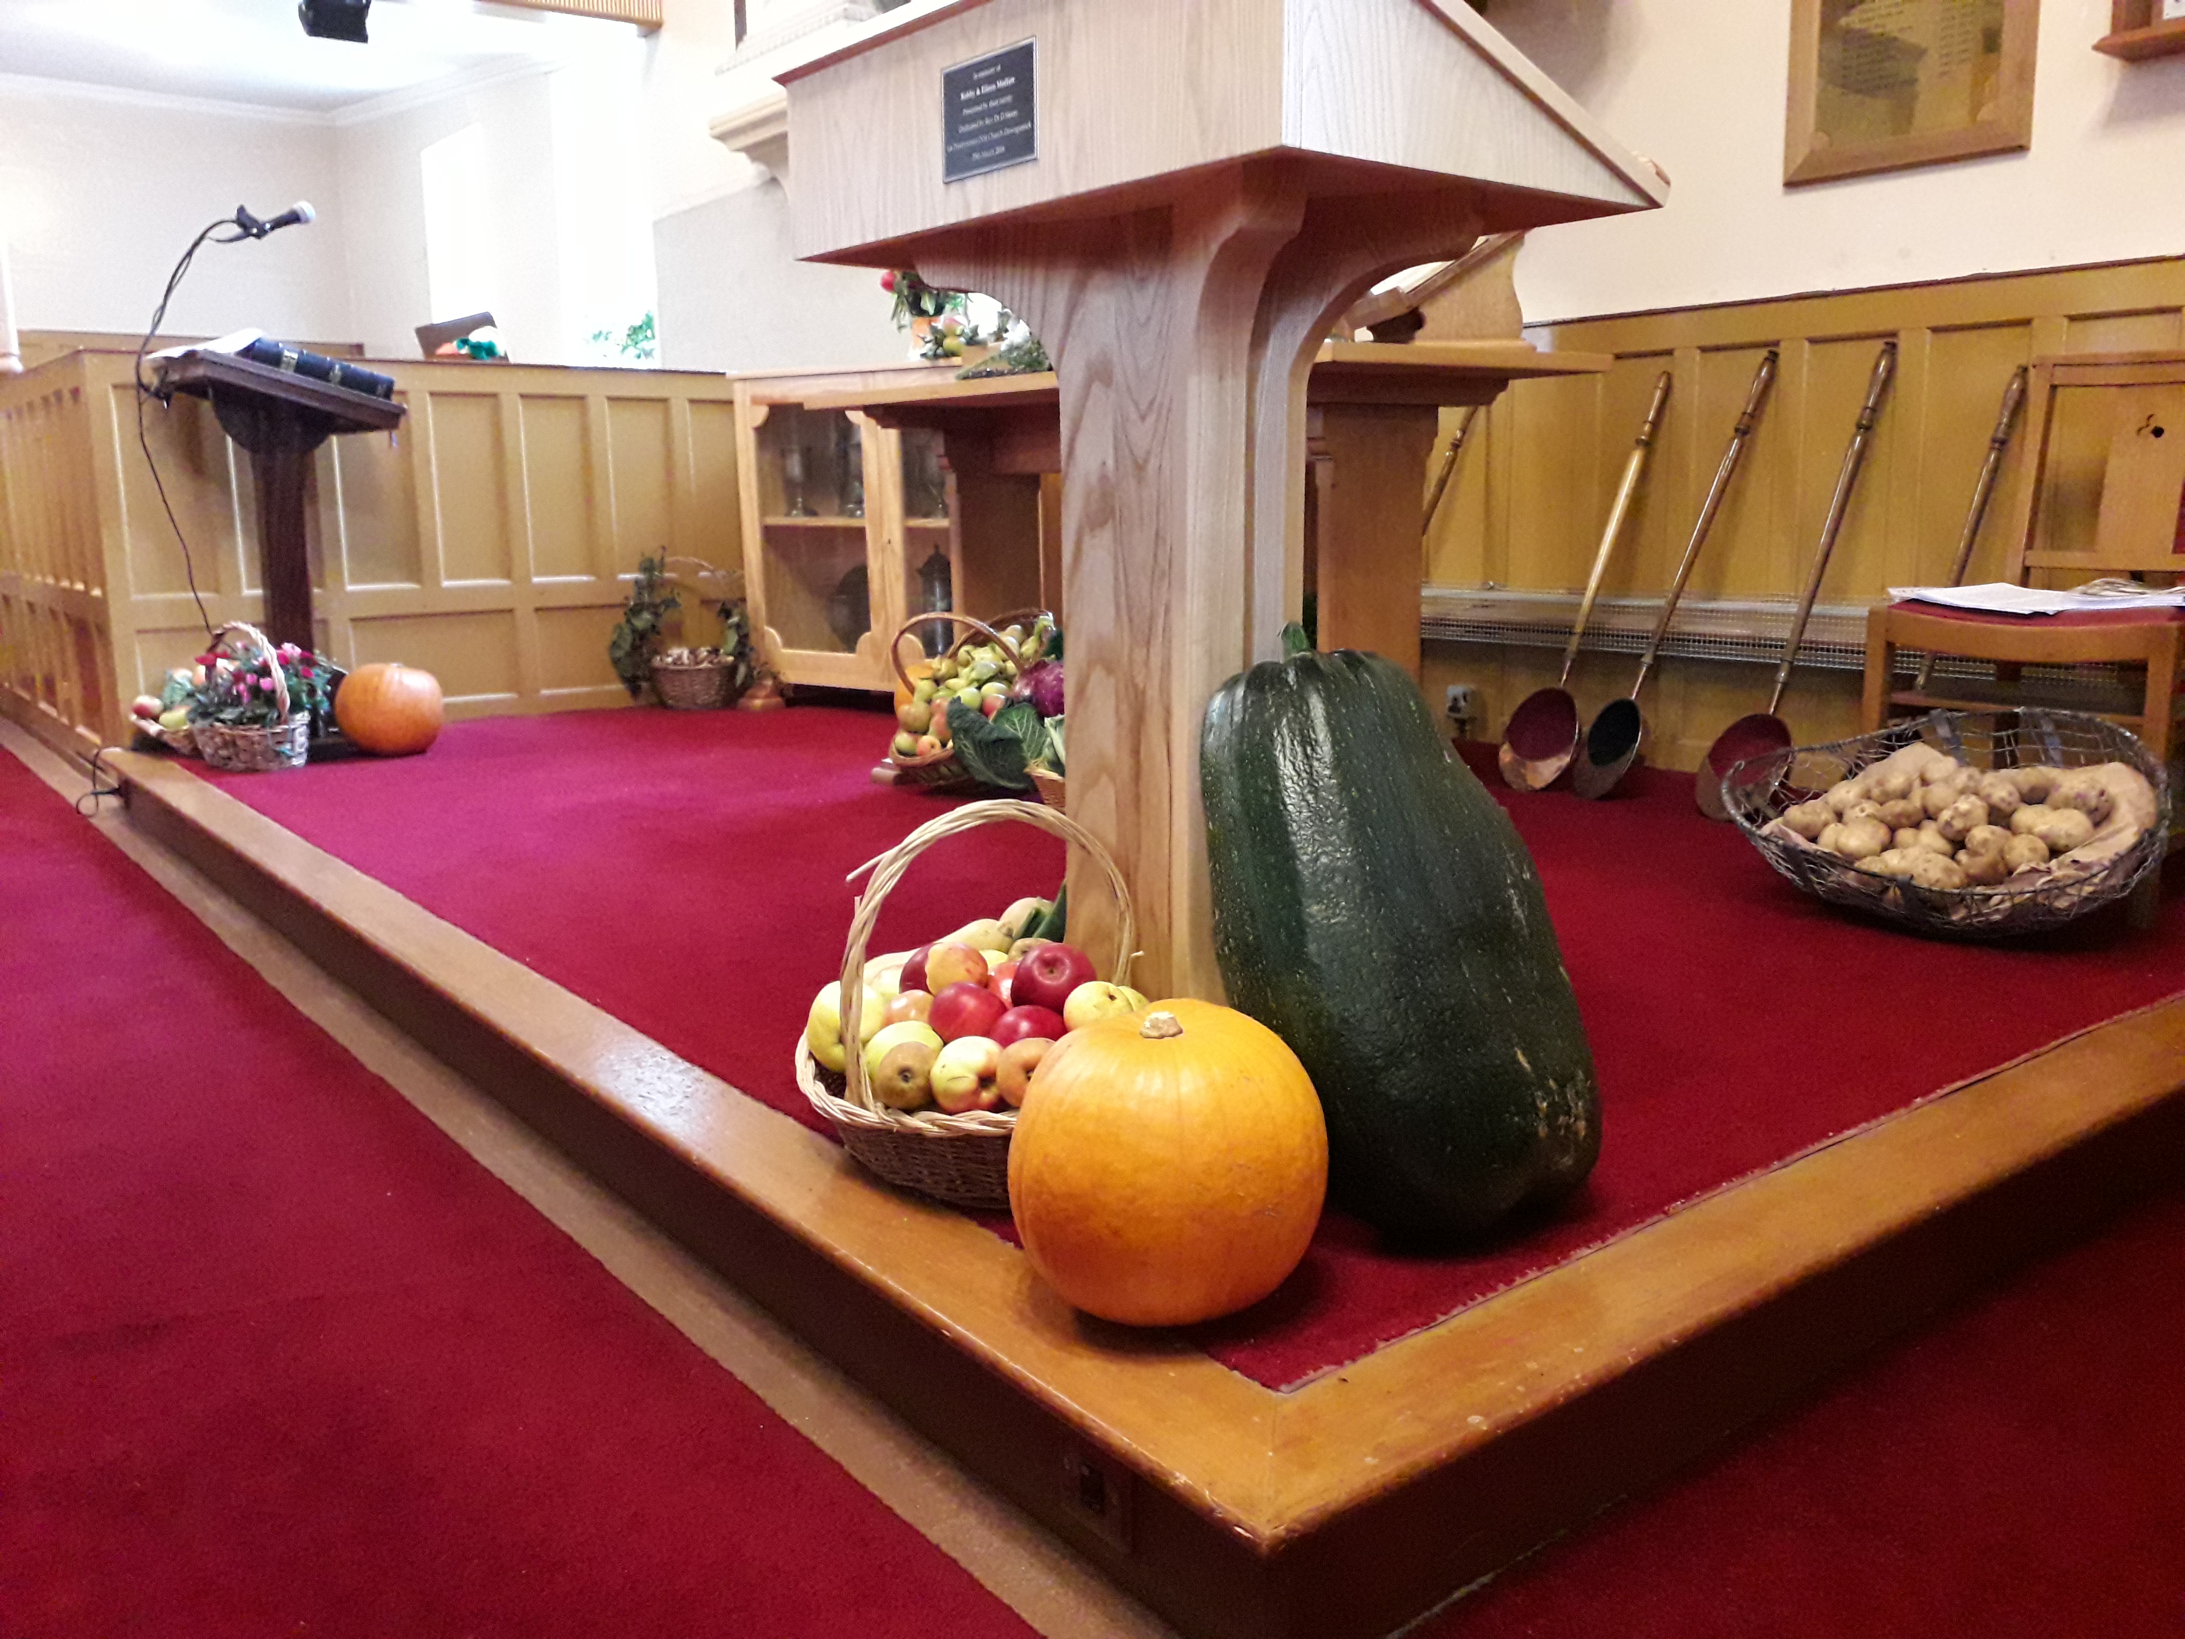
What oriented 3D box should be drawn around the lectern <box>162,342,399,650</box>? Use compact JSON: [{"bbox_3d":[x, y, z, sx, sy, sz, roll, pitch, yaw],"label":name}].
[{"bbox_3d":[-2.103,-0.685,4.492,0.490,1.020,0.500,-8,13,-37],"label":"lectern"}]

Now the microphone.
[{"bbox_3d":[-2.078,-1.524,4.337,0.190,0.085,0.055,-31,26,-31],"label":"microphone"}]

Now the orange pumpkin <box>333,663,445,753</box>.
[{"bbox_3d":[-1.854,-0.294,4.500,0.270,0.244,0.270,0,10,0],"label":"orange pumpkin"}]

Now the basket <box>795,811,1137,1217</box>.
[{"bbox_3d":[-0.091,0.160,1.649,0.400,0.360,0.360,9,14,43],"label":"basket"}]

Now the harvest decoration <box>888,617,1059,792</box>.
[{"bbox_3d":[-0.301,-0.303,4.146,0.380,0.370,0.360,1,10,6],"label":"harvest decoration"}]

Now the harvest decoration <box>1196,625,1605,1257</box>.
[{"bbox_3d":[0.283,0.084,1.621,0.300,0.570,0.280,-13,-8,0],"label":"harvest decoration"}]

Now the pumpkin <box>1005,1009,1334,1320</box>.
[{"bbox_3d":[0.059,0.269,1.350,0.252,0.252,0.252,0,10,0],"label":"pumpkin"}]

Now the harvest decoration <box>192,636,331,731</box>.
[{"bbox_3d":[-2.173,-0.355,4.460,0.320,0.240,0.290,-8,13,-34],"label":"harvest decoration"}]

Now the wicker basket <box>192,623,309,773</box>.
[{"bbox_3d":[-2.175,-0.328,4.406,0.270,0.355,0.270,-8,13,-34],"label":"wicker basket"}]

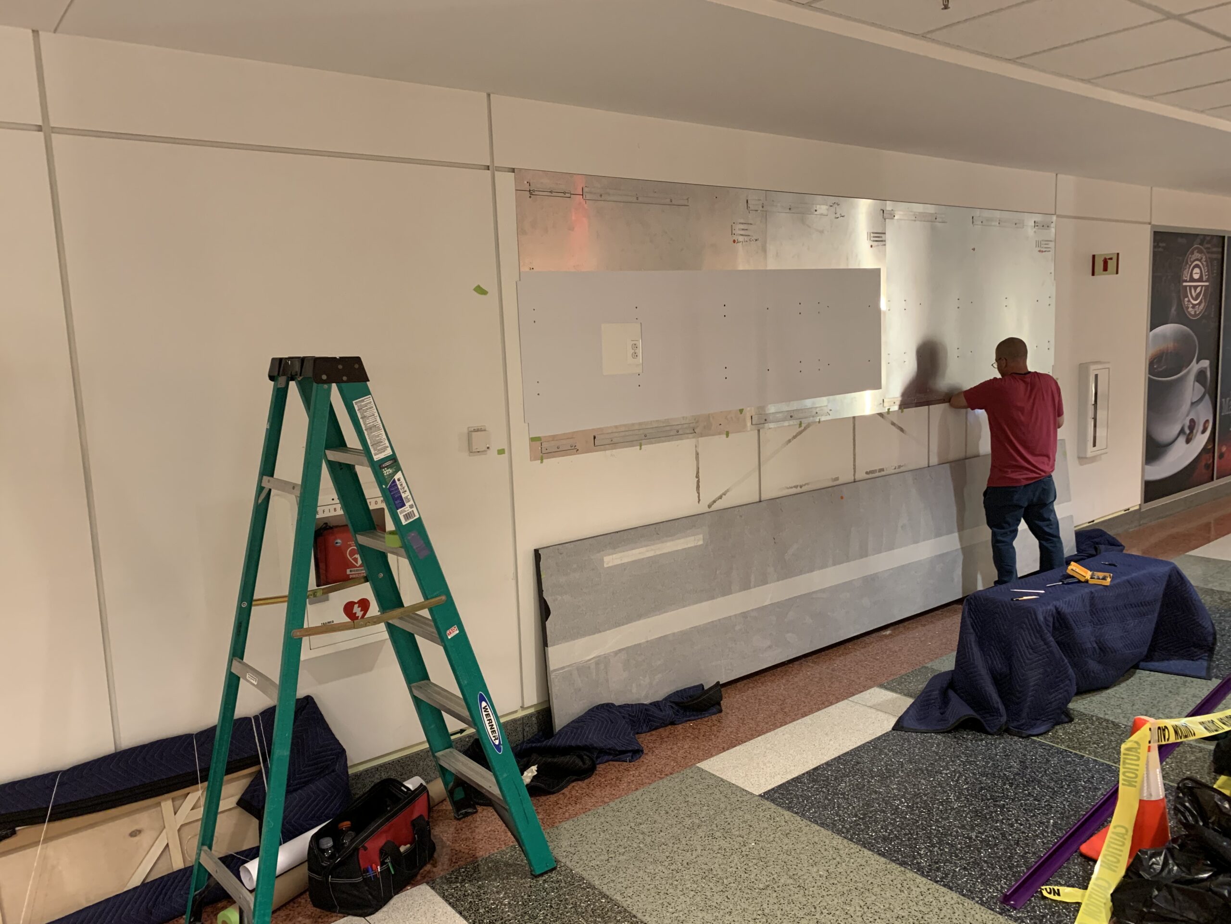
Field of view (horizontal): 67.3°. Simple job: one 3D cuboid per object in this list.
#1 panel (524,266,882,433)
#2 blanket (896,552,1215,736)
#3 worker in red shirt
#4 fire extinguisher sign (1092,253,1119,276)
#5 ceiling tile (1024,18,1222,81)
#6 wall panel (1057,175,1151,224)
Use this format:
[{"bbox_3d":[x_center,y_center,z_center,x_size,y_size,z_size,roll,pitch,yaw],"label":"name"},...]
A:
[{"bbox_3d":[0.568,-0.602,4.564,2.401,0.681,0.012,-9,11,-37],"label":"panel"},{"bbox_3d":[2.171,0.830,4.372,1.880,0.520,0.700,-8,10,-37],"label":"blanket"},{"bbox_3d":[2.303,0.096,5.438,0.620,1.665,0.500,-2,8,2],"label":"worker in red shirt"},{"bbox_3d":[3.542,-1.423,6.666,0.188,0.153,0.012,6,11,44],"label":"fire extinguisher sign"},{"bbox_3d":[1.996,-1.614,3.621,0.615,0.020,0.577,-8,10,-37],"label":"ceiling tile"},{"bbox_3d":[3.594,-1.916,6.783,1.447,0.268,0.020,-8,10,-37],"label":"wall panel"}]

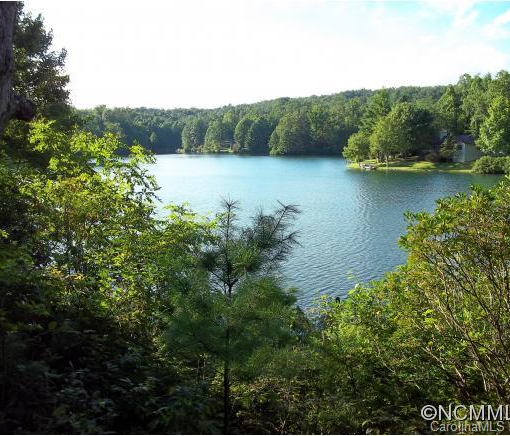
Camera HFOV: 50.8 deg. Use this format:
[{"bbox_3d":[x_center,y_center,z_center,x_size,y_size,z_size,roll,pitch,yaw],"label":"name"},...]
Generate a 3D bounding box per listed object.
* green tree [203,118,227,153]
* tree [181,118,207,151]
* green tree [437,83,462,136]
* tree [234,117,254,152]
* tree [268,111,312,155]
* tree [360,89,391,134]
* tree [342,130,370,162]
[{"bbox_3d":[-16.930,-35.250,230.000,10.290,14.790,9.980,0,8,0],"label":"green tree"},{"bbox_3d":[-26.930,-36.020,235.000,10.510,15.110,10.200,0,8,0],"label":"tree"},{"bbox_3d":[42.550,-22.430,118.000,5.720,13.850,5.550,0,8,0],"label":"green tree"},{"bbox_3d":[-4.760,-34.340,222.000,8.270,15.310,8.030,0,8,0],"label":"tree"},{"bbox_3d":[13.760,-32.560,208.000,16.280,16.670,15.790,0,8,0],"label":"tree"},{"bbox_3d":[25.820,-20.570,115.000,6.860,14.360,6.650,0,8,0],"label":"tree"},{"bbox_3d":[18.350,-12.970,98.000,5.110,6.030,4.960,0,8,0],"label":"tree"}]

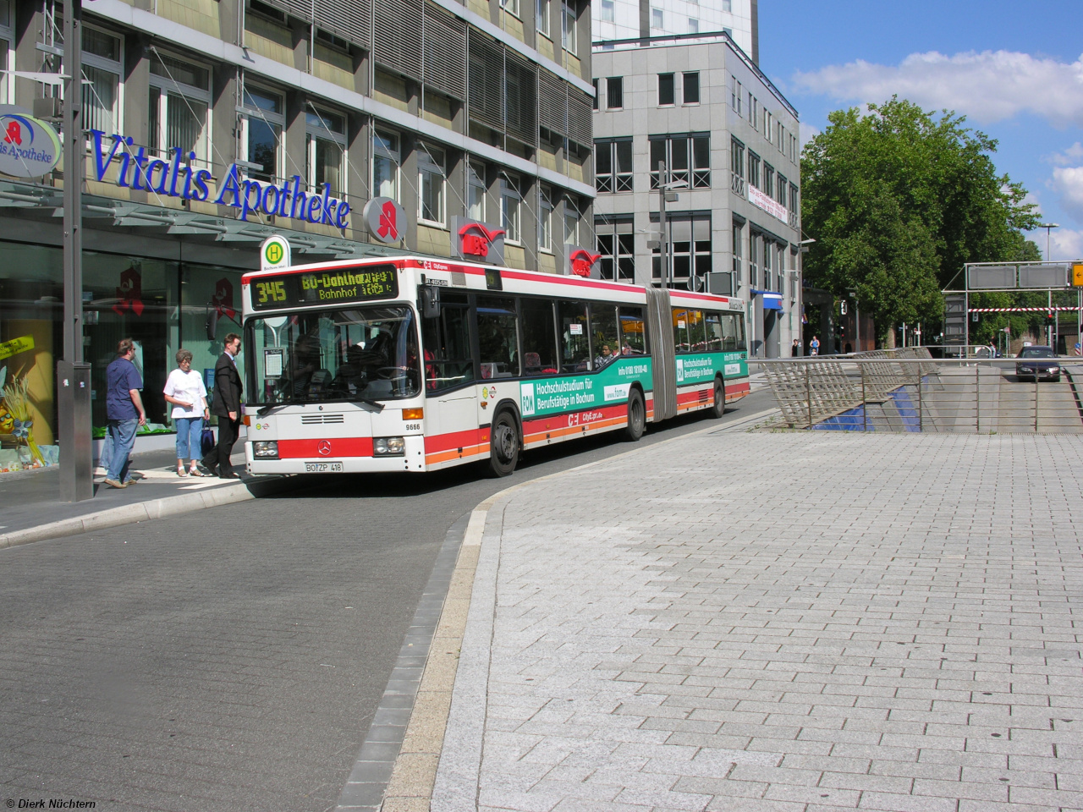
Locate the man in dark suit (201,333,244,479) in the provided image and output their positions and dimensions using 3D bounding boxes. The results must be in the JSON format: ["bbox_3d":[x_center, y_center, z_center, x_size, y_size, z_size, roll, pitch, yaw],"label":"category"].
[{"bbox_3d":[-4.011,0.000,13.750,0.520,1.810,0.480,-1,4,-11],"label":"man in dark suit"}]

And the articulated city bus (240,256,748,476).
[{"bbox_3d":[0.910,-0.810,21.650,2.520,2.920,17.800,0,3,23],"label":"articulated city bus"}]

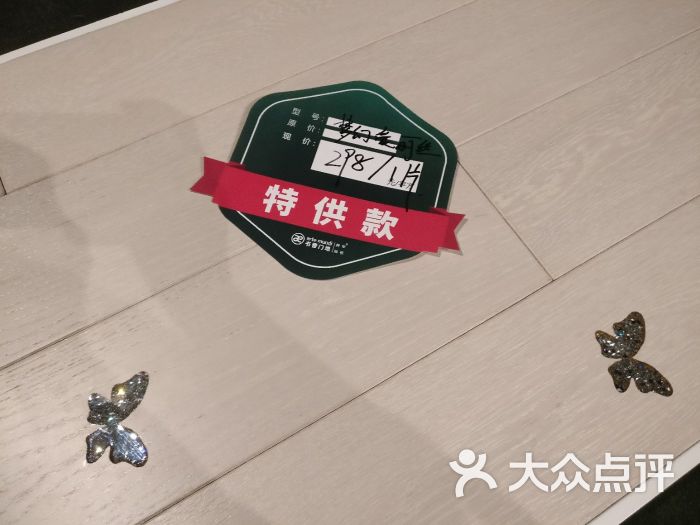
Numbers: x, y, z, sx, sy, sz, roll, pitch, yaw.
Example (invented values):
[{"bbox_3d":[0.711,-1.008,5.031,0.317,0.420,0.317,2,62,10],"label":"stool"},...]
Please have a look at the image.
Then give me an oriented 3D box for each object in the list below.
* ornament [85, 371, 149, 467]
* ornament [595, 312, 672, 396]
[{"bbox_3d":[-0.201,0.135,0.488,0.052,0.005,0.082,-6,65,-5],"label":"ornament"},{"bbox_3d":[0.264,0.087,0.530,0.054,0.005,0.083,-7,65,-6],"label":"ornament"}]

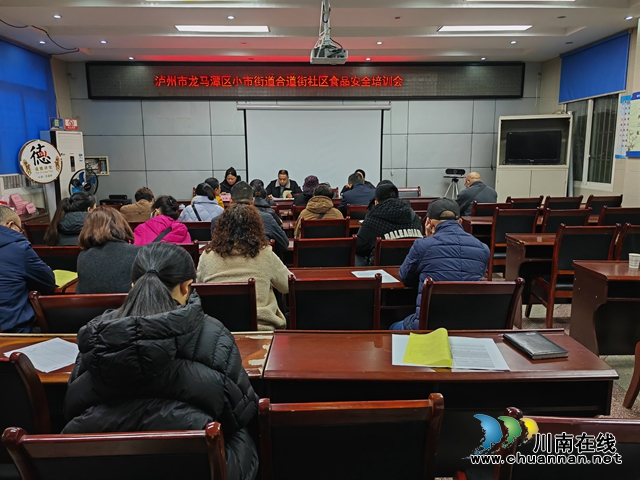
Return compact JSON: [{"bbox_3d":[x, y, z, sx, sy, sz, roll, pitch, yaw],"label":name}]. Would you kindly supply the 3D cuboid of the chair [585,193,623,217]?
[{"bbox_3d":[3.611,-0.137,6.665,0.460,0.955,0.570,0,10,0],"label":"chair"}]

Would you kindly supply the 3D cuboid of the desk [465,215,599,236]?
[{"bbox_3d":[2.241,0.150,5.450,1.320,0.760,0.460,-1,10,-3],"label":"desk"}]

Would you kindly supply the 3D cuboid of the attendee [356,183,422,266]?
[{"bbox_3d":[0.513,0.208,3.875,0.510,1.270,0.740,0,10,0],"label":"attendee"}]

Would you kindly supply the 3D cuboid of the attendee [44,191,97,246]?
[{"bbox_3d":[-1.655,0.262,3.706,0.500,1.240,0.740,1,10,8],"label":"attendee"}]

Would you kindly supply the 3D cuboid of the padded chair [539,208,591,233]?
[{"bbox_3d":[2.411,0.113,5.179,0.460,0.930,0.540,-1,10,-3],"label":"padded chair"}]

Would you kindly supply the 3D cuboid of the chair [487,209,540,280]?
[{"bbox_3d":[1.931,0.112,5.199,0.460,0.930,0.540,-1,10,-3],"label":"chair"}]

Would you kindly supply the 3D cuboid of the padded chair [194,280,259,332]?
[{"bbox_3d":[-0.530,0.598,2.695,0.470,0.940,0.570,-1,11,-1],"label":"padded chair"}]

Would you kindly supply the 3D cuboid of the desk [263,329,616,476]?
[{"bbox_3d":[0.423,0.799,1.993,1.230,0.760,0.430,0,10,0],"label":"desk"}]

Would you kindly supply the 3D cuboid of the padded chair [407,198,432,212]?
[{"bbox_3d":[1.153,-0.010,6.004,0.460,0.955,0.570,0,10,0],"label":"padded chair"}]

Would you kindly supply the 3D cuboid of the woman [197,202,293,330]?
[{"bbox_3d":[-0.406,0.416,2.817,0.500,1.250,0.740,-1,11,-1],"label":"woman"}]

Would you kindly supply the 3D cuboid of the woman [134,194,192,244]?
[{"bbox_3d":[-1.136,0.260,3.753,0.480,1.214,0.740,-1,11,-1],"label":"woman"}]

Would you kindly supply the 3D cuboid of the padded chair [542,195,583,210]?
[{"bbox_3d":[3.069,-0.127,6.569,0.450,0.928,0.530,-1,10,0],"label":"padded chair"}]

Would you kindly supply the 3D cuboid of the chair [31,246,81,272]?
[{"bbox_3d":[-1.667,0.457,3.458,0.460,0.930,0.540,-1,10,-2],"label":"chair"}]

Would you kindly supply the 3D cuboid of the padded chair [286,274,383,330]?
[{"bbox_3d":[0.080,0.583,2.724,0.450,0.928,0.530,-1,10,0],"label":"padded chair"}]

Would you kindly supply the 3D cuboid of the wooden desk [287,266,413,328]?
[{"bbox_3d":[0.406,0.592,3.137,1.220,0.765,0.420,-1,10,0],"label":"wooden desk"}]

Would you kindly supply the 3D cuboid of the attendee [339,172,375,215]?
[{"bbox_3d":[0.418,-0.139,5.705,0.480,1.250,0.740,-1,11,-1],"label":"attendee"}]

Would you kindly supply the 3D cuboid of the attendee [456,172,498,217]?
[{"bbox_3d":[1.885,-0.211,6.220,0.520,1.270,0.740,-2,10,-8],"label":"attendee"}]

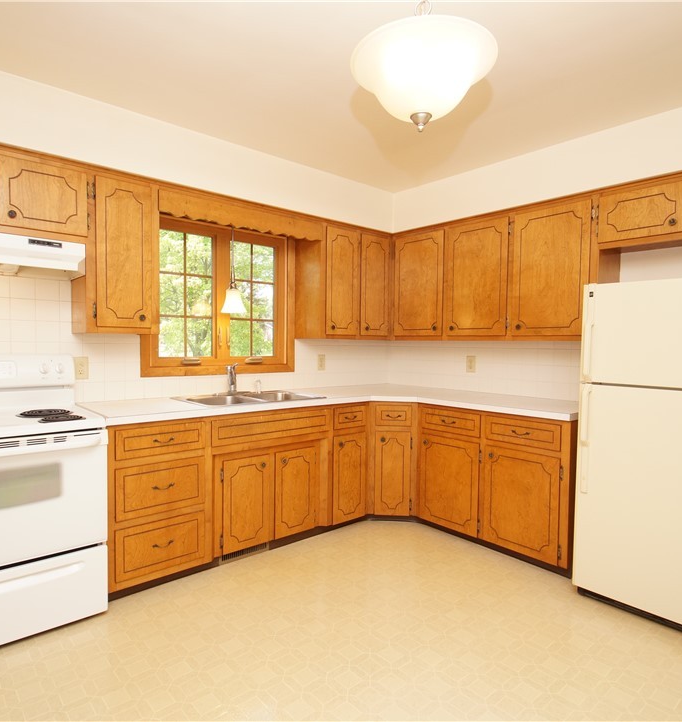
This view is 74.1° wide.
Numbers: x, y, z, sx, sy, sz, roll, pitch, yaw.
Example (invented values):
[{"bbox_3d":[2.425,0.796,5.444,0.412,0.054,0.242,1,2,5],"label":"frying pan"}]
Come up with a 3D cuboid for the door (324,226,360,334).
[{"bbox_3d":[0.004,-0.592,3.421,0.294,0.786,0.030,-1,3,-39],"label":"door"}]

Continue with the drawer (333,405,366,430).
[{"bbox_3d":[-0.084,0.367,3.198,0.282,0.140,0.460,-1,3,-40],"label":"drawer"}]

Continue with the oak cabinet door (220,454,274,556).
[{"bbox_3d":[-0.560,0.848,2.695,0.298,0.546,0.030,-1,3,-39],"label":"oak cabinet door"}]

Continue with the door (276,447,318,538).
[{"bbox_3d":[-0.291,0.843,2.915,0.302,0.546,0.030,-1,3,-39],"label":"door"}]

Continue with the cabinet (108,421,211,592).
[{"bbox_3d":[-1.091,0.684,2.503,0.493,0.786,0.600,-1,3,-40],"label":"cabinet"}]

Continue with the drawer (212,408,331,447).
[{"bbox_3d":[-0.504,0.381,2.826,0.808,0.143,0.400,-1,3,-40],"label":"drawer"}]

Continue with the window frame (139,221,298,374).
[{"bbox_3d":[-0.804,-0.434,3.159,1.132,1.057,0.092,-1,3,-38],"label":"window frame"}]

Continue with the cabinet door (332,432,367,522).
[{"bbox_3d":[0.053,0.799,3.109,0.278,0.598,0.022,-1,3,-38],"label":"cabinet door"}]

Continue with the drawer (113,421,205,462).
[{"bbox_3d":[-1.038,0.388,2.440,0.435,0.142,0.460,-1,3,-40],"label":"drawer"}]

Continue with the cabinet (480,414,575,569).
[{"bbox_3d":[1.282,0.709,2.830,0.600,0.792,0.513,-1,3,-42],"label":"cabinet"}]

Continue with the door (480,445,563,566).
[{"bbox_3d":[1.053,0.831,2.679,0.022,0.598,0.482,-1,3,-44],"label":"door"}]

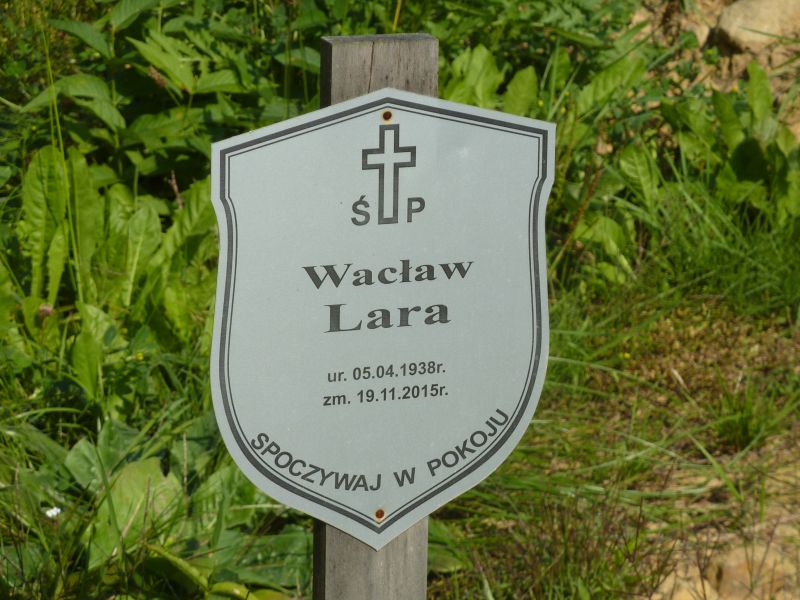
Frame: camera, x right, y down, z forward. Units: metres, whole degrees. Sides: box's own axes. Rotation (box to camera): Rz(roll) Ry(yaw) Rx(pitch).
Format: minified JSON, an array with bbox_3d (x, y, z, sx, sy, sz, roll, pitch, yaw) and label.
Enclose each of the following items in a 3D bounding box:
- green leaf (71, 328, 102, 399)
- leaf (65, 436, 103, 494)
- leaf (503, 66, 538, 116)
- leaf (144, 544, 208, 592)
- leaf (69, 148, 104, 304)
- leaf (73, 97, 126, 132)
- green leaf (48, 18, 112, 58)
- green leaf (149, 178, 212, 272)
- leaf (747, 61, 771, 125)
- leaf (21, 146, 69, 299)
[{"bbox_3d":[-0.287,0.058,4.150,0.028,0.068,0.025,-4,11,-6],"label":"green leaf"},{"bbox_3d":[-0.279,0.145,4.000,0.034,0.053,0.030,-13,11,-6],"label":"leaf"},{"bbox_3d":[0.111,-0.188,4.180,0.033,0.050,0.030,1,12,0],"label":"leaf"},{"bbox_3d":[-0.188,0.225,3.800,0.067,0.025,0.035,37,-3,-11],"label":"leaf"},{"bbox_3d":[-0.298,-0.070,4.300,0.034,0.152,0.040,-4,11,-6],"label":"leaf"},{"bbox_3d":[-0.273,-0.169,4.120,0.049,0.026,0.035,1,12,0],"label":"leaf"},{"bbox_3d":[-0.291,-0.238,4.120,0.058,0.029,0.040,1,12,0],"label":"green leaf"},{"bbox_3d":[-0.210,-0.071,4.350,0.040,0.117,0.035,31,11,-5],"label":"green leaf"},{"bbox_3d":[0.378,-0.215,4.750,0.027,0.076,0.025,-6,11,-6],"label":"leaf"},{"bbox_3d":[-0.338,-0.072,4.300,0.042,0.151,0.040,1,11,-6],"label":"leaf"}]

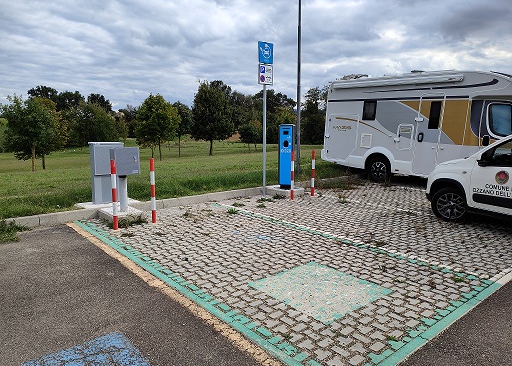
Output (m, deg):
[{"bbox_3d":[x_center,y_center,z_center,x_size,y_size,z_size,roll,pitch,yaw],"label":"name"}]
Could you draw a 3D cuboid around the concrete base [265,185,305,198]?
[{"bbox_3d":[0.679,0.217,8.578,0.580,0.150,0.660,-6,10,-40],"label":"concrete base"}]

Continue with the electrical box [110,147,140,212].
[{"bbox_3d":[-2.188,-0.057,6.233,0.390,1.050,0.250,-6,10,-40],"label":"electrical box"}]

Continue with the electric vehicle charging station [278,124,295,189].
[{"bbox_3d":[0.727,-0.598,8.549,0.325,1.472,0.240,3,8,19],"label":"electric vehicle charging station"}]

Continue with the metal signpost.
[{"bbox_3d":[0.205,-1.400,8.326,0.410,3.410,0.080,-6,10,-38],"label":"metal signpost"}]

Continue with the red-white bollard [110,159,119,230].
[{"bbox_3d":[-2.099,0.181,5.475,0.075,1.045,0.075,-6,10,-40],"label":"red-white bollard"}]

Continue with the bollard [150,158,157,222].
[{"bbox_3d":[-1.640,0.126,5.891,0.072,1.045,0.072,-6,10,-40],"label":"bollard"}]

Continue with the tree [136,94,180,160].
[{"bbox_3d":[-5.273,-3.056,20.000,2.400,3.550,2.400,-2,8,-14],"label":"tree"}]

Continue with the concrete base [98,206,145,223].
[{"bbox_3d":[-2.270,0.538,6.217,0.520,0.135,0.660,-6,10,-40],"label":"concrete base"}]

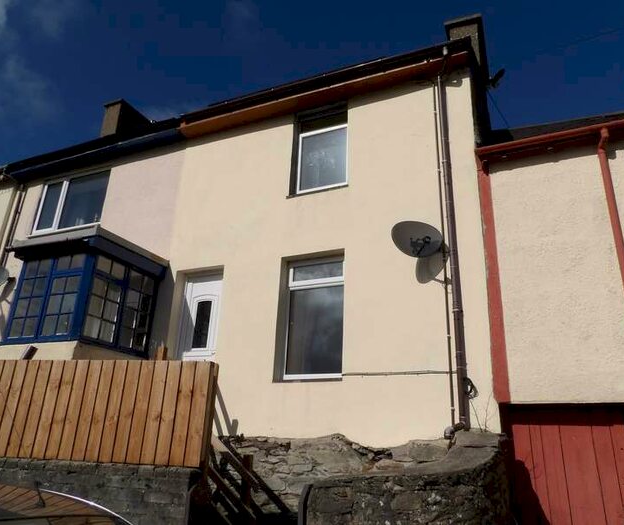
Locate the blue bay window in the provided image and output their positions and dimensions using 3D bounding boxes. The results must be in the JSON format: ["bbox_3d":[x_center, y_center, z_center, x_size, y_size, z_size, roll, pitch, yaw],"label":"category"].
[{"bbox_3d":[-3.298,0.595,7.104,1.520,1.380,1.320,-6,-22,23],"label":"blue bay window"}]

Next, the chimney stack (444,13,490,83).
[{"bbox_3d":[3.266,-4.238,10.191,0.720,1.250,1.000,-6,-22,23],"label":"chimney stack"}]

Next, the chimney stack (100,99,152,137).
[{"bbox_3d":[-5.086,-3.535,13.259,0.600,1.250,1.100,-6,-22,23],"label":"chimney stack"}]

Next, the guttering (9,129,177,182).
[{"bbox_3d":[-4.141,-2.017,8.956,4.250,0.170,0.150,-6,-22,23],"label":"guttering"}]

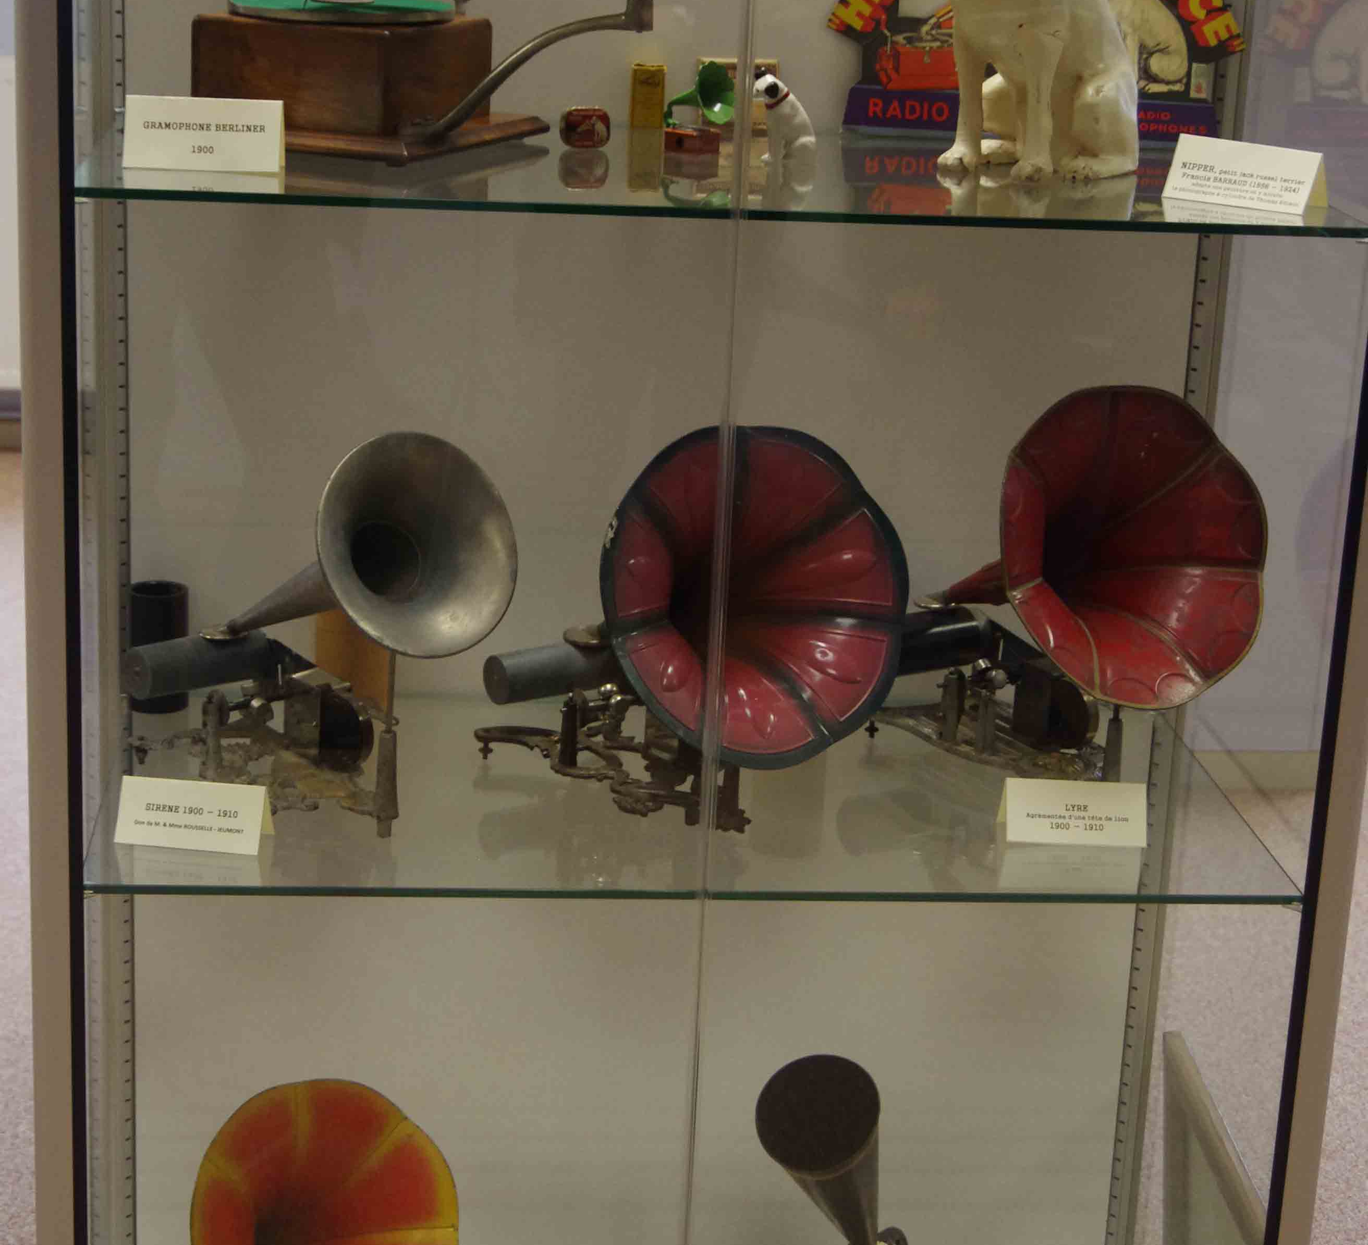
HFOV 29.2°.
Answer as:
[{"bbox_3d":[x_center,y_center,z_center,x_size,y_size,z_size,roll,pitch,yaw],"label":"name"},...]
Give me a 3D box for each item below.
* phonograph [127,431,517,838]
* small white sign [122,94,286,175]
[{"bbox_3d":[-0.312,-0.007,2.137,0.228,0.326,0.321,-12,21,-43],"label":"phonograph"},{"bbox_3d":[-0.359,-0.365,1.966,0.117,0.053,0.040,2,15,-2],"label":"small white sign"}]

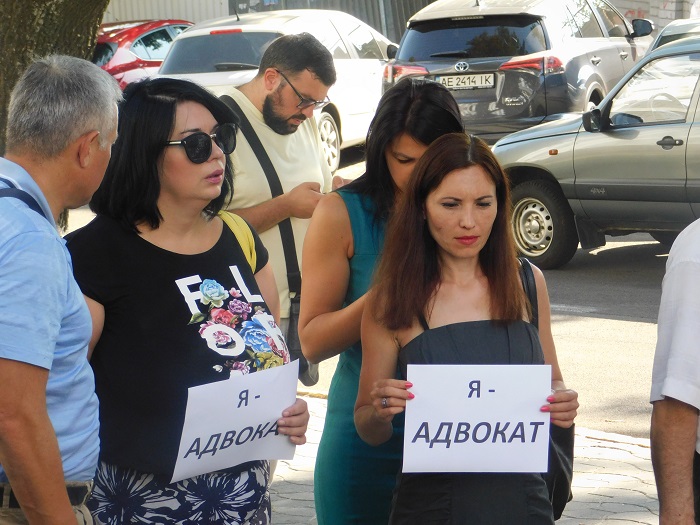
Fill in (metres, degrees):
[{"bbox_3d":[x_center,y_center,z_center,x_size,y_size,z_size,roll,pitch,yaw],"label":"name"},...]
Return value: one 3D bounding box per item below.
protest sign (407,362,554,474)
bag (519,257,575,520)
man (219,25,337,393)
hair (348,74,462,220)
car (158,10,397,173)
[{"bbox_3d":[0.249,0.305,5.830,0.299,0.211,0.008,1,4,-17],"label":"protest sign"},{"bbox_3d":[0.386,0.257,6.100,0.130,0.520,0.270,-2,6,-12],"label":"bag"},{"bbox_3d":[-0.146,0.285,7.759,0.480,1.750,0.540,2,7,45],"label":"man"},{"bbox_3d":[0.125,-0.245,6.500,0.250,0.310,0.250,-6,6,-15],"label":"hair"},{"bbox_3d":[-0.540,-1.808,31.778,1.800,1.600,4.400,-2,6,19],"label":"car"}]

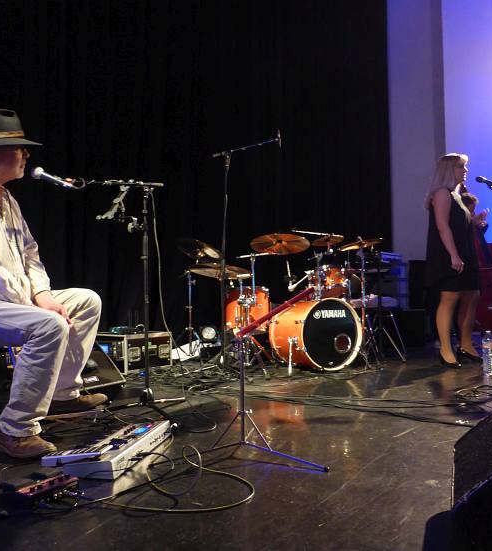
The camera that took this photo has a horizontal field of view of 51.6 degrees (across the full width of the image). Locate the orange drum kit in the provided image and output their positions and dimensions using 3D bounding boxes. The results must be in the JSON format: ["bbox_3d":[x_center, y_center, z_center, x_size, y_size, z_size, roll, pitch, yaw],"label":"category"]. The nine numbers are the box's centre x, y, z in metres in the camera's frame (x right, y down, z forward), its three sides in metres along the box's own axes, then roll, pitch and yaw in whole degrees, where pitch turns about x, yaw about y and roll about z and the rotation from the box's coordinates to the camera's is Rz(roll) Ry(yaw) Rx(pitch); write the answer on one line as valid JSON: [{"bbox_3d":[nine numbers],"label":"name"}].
[{"bbox_3d":[0.252,0.196,4.426,1.500,1.150,1.400,1,-4,-30],"label":"orange drum kit"}]

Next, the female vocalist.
[{"bbox_3d":[1.763,-0.138,4.312,0.420,1.760,0.500,-2,-3,25],"label":"female vocalist"}]

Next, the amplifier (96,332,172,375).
[{"bbox_3d":[-1.013,0.627,4.233,0.540,0.290,0.610,-2,-3,25],"label":"amplifier"}]

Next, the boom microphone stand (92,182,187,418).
[{"bbox_3d":[-0.462,0.103,2.508,0.540,1.150,0.700,-3,-4,41],"label":"boom microphone stand"}]

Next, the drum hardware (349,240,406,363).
[{"bbox_3d":[1.133,0.231,4.323,0.550,1.040,0.550,1,-4,-30],"label":"drum hardware"}]

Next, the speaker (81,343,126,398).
[{"bbox_3d":[-1.094,0.535,3.137,0.440,0.360,0.520,-2,-3,28],"label":"speaker"}]

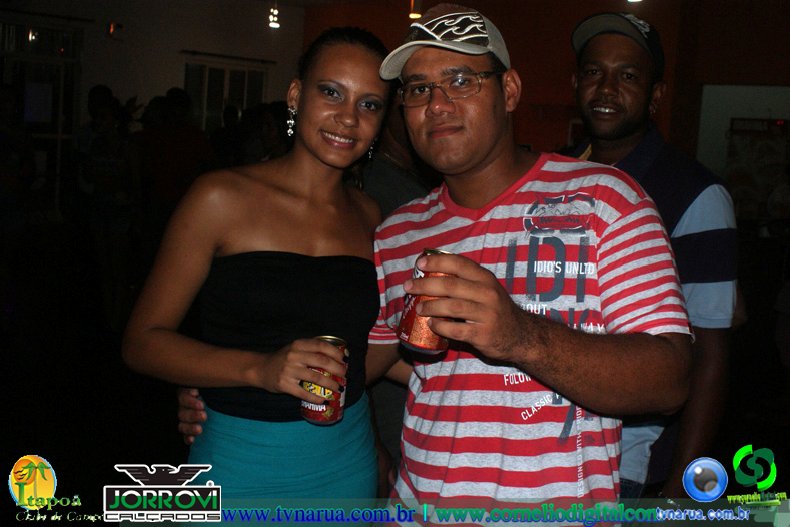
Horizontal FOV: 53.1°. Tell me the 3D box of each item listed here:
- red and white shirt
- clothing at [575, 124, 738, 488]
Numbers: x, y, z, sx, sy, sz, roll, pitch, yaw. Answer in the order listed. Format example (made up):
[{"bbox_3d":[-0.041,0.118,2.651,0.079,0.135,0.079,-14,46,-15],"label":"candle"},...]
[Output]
[{"bbox_3d":[0.220,0.165,1.330,0.540,0.700,0.320,5,4,27],"label":"red and white shirt"},{"bbox_3d":[0.455,0.090,1.610,0.520,0.740,0.320,6,4,30],"label":"clothing"}]

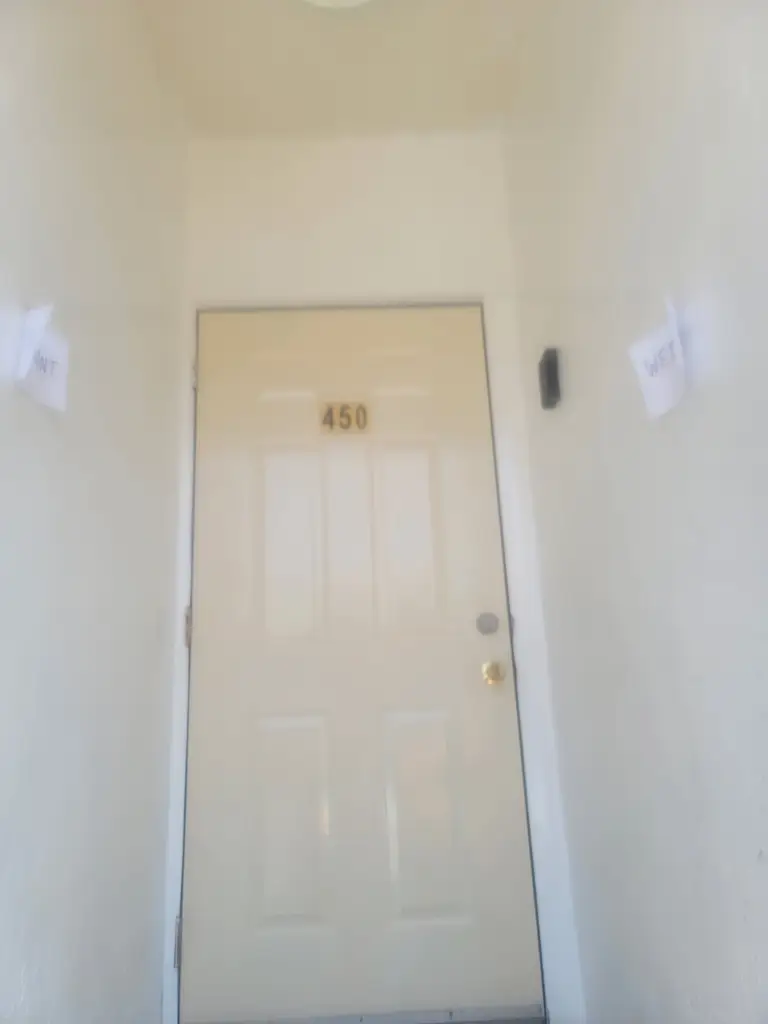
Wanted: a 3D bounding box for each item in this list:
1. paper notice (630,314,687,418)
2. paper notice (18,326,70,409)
[{"bbox_3d":[0.474,-0.246,1.284,0.025,0.145,0.108,4,-17,-21],"label":"paper notice"},{"bbox_3d":[-0.584,-0.260,1.275,0.025,0.145,0.115,-7,-16,17],"label":"paper notice"}]

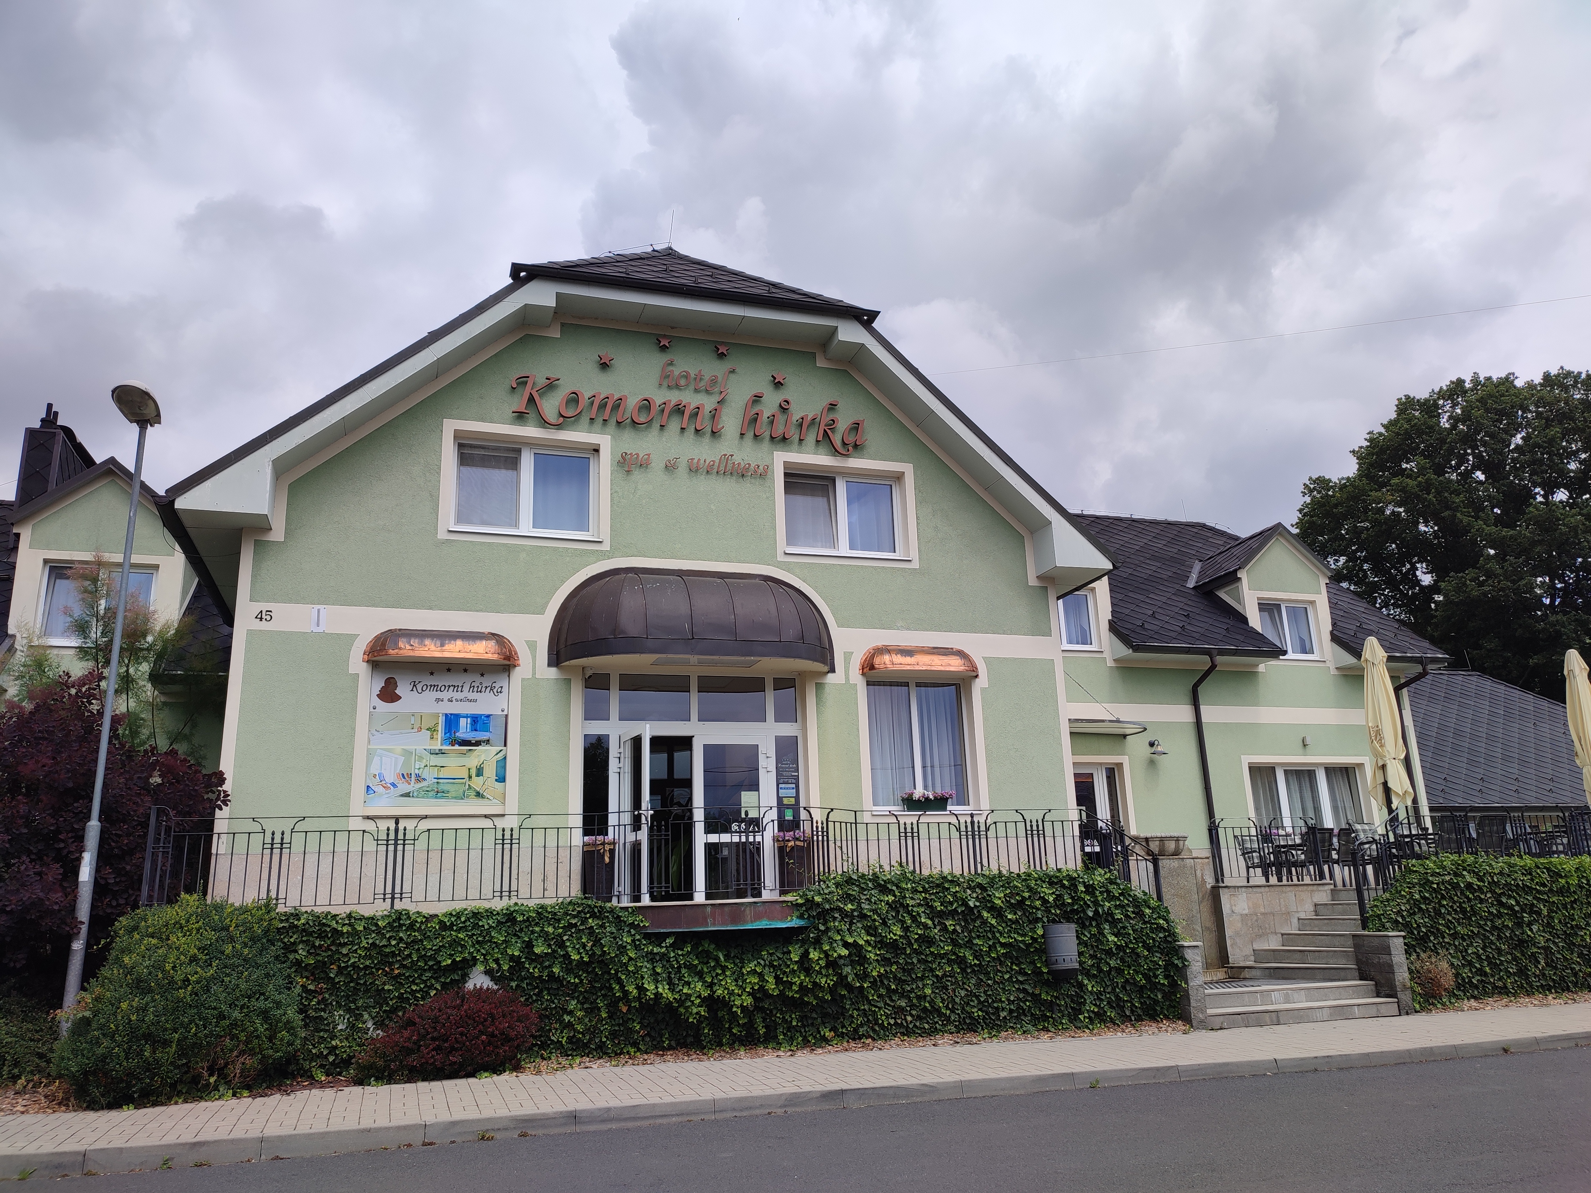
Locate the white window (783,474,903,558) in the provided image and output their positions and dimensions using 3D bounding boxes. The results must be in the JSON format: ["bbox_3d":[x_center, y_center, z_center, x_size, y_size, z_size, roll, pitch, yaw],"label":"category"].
[{"bbox_3d":[0.699,-1.097,15.494,1.770,1.230,0.150,3,-14,-19],"label":"white window"}]

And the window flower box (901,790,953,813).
[{"bbox_3d":[1.800,2.779,15.607,0.775,0.305,0.220,3,-16,-18],"label":"window flower box"}]

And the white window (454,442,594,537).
[{"bbox_3d":[-3.296,-1.304,14.120,1.770,1.230,0.150,3,-14,-19],"label":"white window"}]

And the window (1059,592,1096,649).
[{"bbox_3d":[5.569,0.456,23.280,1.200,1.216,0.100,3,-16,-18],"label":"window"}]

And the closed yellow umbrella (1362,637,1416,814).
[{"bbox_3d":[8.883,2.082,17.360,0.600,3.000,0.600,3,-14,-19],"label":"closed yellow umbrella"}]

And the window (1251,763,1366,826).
[{"bbox_3d":[10.074,3.976,22.412,2.840,1.410,0.150,3,-14,-19],"label":"window"}]

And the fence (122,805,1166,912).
[{"bbox_3d":[-0.751,2.904,12.368,10.900,1.220,0.800,3,-14,-19],"label":"fence"}]

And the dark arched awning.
[{"bbox_3d":[-1.096,0.215,14.037,3.660,1.250,0.820,3,-14,-19],"label":"dark arched awning"}]

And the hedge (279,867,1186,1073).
[{"bbox_3d":[-0.185,3.570,11.333,9.064,1.634,0.900,3,-16,-18],"label":"hedge"}]

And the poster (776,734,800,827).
[{"bbox_3d":[-0.100,2.461,15.237,0.324,1.236,0.025,3,-16,-18],"label":"poster"}]

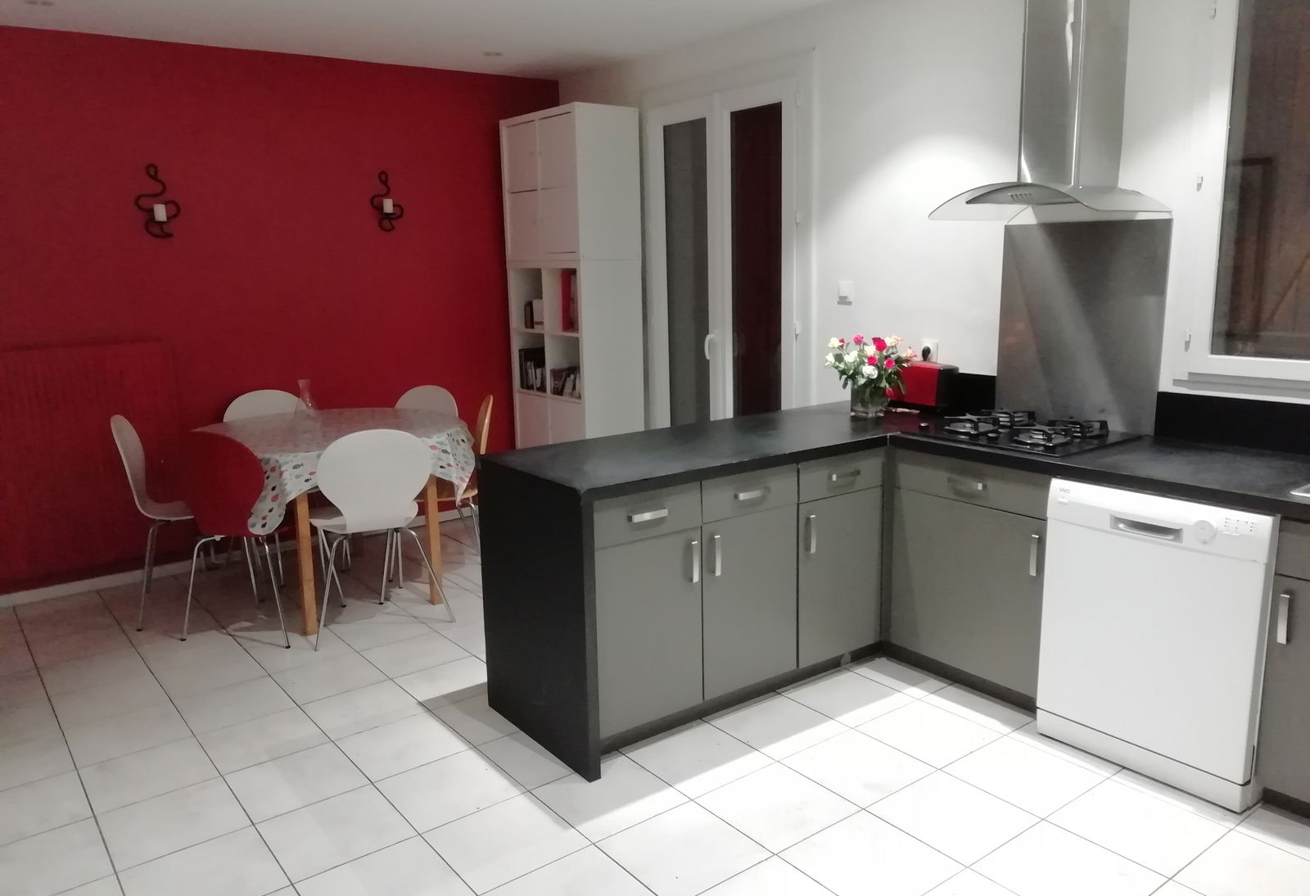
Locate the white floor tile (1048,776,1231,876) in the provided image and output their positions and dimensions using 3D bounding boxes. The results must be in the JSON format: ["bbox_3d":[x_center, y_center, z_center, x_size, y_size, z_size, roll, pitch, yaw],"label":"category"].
[{"bbox_3d":[1.290,1.003,2.626,0.331,0.010,0.331,-9,14,-36],"label":"white floor tile"}]

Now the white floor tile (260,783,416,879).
[{"bbox_3d":[-0.871,1.042,2.676,0.331,0.010,0.331,-9,14,-36],"label":"white floor tile"}]

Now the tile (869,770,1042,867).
[{"bbox_3d":[0.812,1.003,2.683,0.333,0.010,0.333,-9,14,-36],"label":"tile"}]

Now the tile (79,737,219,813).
[{"bbox_3d":[-1.533,0.988,2.984,0.326,0.010,0.326,-9,14,-36],"label":"tile"}]

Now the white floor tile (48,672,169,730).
[{"bbox_3d":[-1.950,0.898,3.526,0.333,0.010,0.333,-9,14,-36],"label":"white floor tile"}]

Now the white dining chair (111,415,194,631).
[{"bbox_3d":[-2.093,0.273,4.448,0.540,0.885,0.520,-7,12,-26],"label":"white dining chair"}]

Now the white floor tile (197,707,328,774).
[{"bbox_3d":[-1.278,0.949,3.202,0.331,0.010,0.331,-9,14,-36],"label":"white floor tile"}]

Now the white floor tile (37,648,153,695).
[{"bbox_3d":[-2.154,0.856,3.786,0.331,0.010,0.331,-9,14,-36],"label":"white floor tile"}]

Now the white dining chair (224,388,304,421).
[{"bbox_3d":[-1.809,0.174,4.898,0.520,0.875,0.520,-9,13,-33],"label":"white dining chair"}]

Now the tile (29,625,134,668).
[{"bbox_3d":[-2.359,0.811,4.040,0.331,0.010,0.331,-9,14,-36],"label":"tile"}]

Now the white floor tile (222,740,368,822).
[{"bbox_3d":[-1.071,0.995,2.941,0.331,0.010,0.331,-9,14,-36],"label":"white floor tile"}]

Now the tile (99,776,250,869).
[{"bbox_3d":[-1.338,1.038,2.737,0.333,0.010,0.333,-9,14,-36],"label":"tile"}]

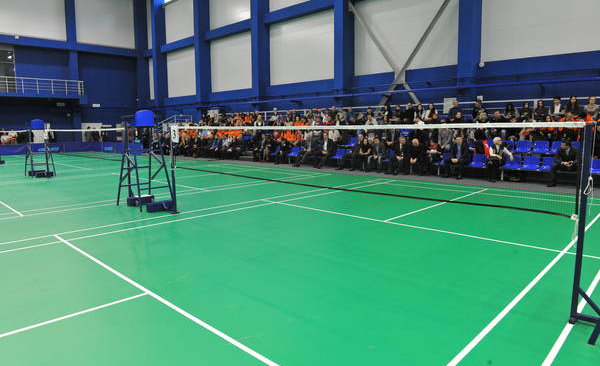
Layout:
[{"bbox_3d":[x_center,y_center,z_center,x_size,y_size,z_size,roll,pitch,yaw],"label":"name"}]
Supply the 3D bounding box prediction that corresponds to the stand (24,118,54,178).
[{"bbox_3d":[-9.159,-1.213,13.981,1.090,1.930,0.780,7,11,44],"label":"stand"}]

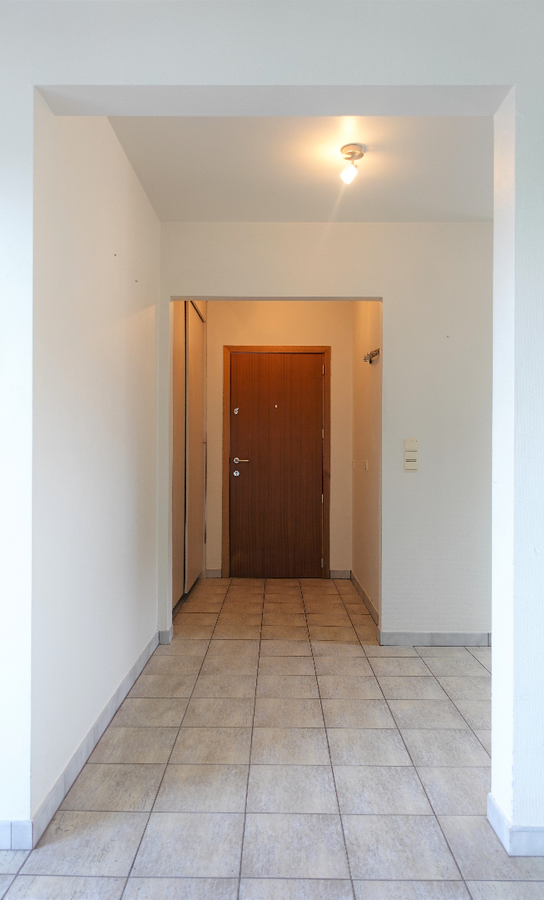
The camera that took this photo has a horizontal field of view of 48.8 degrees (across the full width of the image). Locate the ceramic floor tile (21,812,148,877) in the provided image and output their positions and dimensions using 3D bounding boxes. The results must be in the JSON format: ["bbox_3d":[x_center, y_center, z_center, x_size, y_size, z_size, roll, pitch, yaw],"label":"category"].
[{"bbox_3d":[-0.538,1.160,1.774,0.300,0.010,0.297,0,0,0],"label":"ceramic floor tile"}]

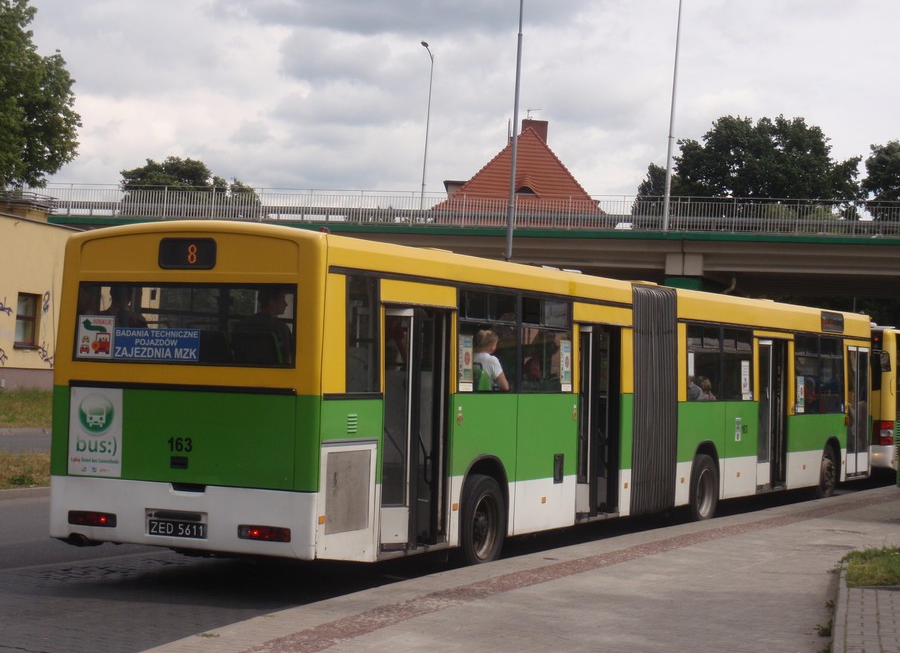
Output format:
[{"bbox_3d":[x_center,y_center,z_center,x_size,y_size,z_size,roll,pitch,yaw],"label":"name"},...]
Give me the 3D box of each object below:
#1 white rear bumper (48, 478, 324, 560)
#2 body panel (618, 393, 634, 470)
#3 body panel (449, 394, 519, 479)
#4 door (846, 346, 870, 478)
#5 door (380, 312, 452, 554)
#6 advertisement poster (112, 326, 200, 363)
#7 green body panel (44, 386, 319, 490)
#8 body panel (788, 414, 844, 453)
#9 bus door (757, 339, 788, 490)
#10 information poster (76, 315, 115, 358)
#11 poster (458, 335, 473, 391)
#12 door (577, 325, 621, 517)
[{"bbox_3d":[-2.140,1.483,14.219,2.472,0.523,0.121,1,-1,26],"label":"white rear bumper"},{"bbox_3d":[1.914,1.151,19.902,0.040,0.829,0.395,1,-1,25],"label":"body panel"},{"bbox_3d":[0.281,1.016,16.462,0.045,0.819,1.518,1,-1,26],"label":"body panel"},{"bbox_3d":[6.325,1.324,28.369,0.100,2.001,1.241,1,-1,28],"label":"door"},{"bbox_3d":[-0.328,0.847,15.283,0.120,1.989,1.234,1,-1,25],"label":"door"},{"bbox_3d":[-2.308,0.141,14.326,0.804,0.241,0.010,1,-1,26],"label":"advertisement poster"},{"bbox_3d":[-2.121,0.858,14.233,2.472,0.735,0.101,1,-1,26],"label":"green body panel"},{"bbox_3d":[5.422,1.573,26.931,0.045,0.536,3.166,1,-2,27],"label":"body panel"},{"bbox_3d":[4.313,1.177,24.594,0.120,1.983,1.293,1,-1,28],"label":"bus door"},{"bbox_3d":[-2.834,0.084,14.580,0.347,0.331,0.010,1,-1,26],"label":"information poster"},{"bbox_3d":[0.131,0.324,16.107,0.020,0.497,0.286,1,-1,25],"label":"poster"},{"bbox_3d":[1.520,0.984,19.163,0.120,1.978,1.218,1,-1,25],"label":"door"}]

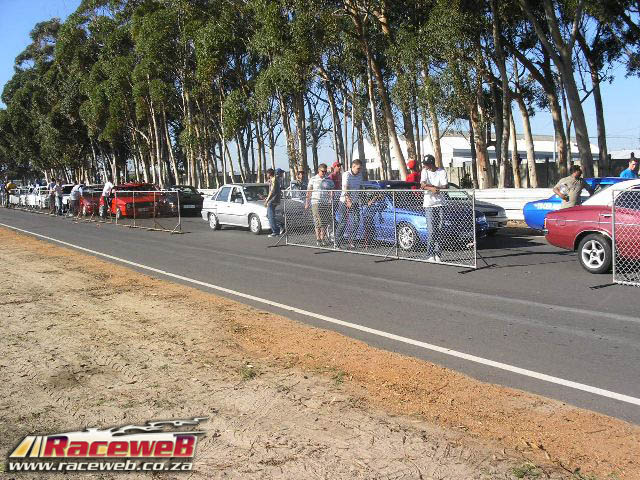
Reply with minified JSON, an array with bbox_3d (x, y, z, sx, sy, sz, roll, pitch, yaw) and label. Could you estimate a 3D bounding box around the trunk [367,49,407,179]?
[{"bbox_3d":[2.868,-4.533,28.927,0.449,6.762,0.449,-14,5,0],"label":"trunk"}]

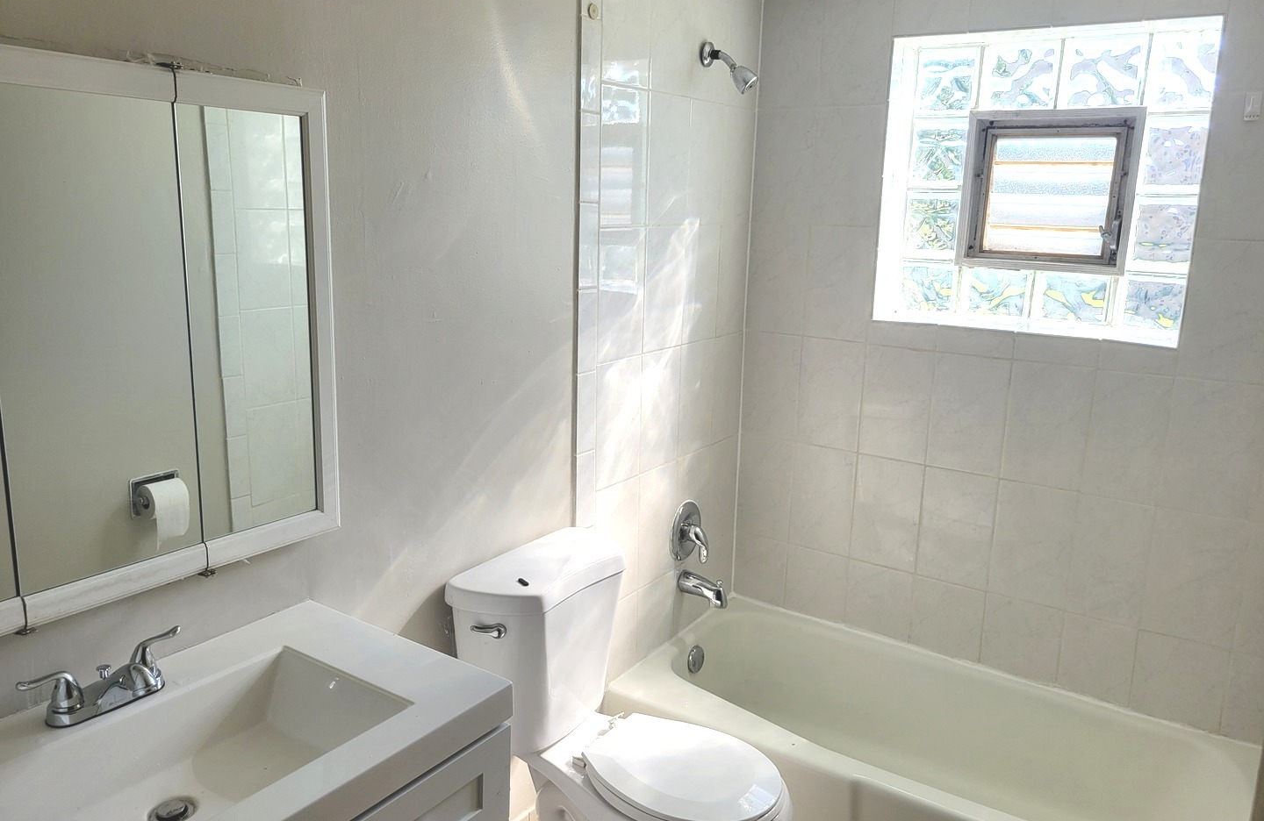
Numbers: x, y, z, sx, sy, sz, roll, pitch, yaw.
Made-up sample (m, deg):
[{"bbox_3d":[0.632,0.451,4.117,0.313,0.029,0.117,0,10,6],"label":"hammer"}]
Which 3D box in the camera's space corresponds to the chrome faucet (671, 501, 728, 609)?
[{"bbox_3d":[0.222,0.441,2.858,0.147,0.314,0.178,10,15,33],"label":"chrome faucet"}]

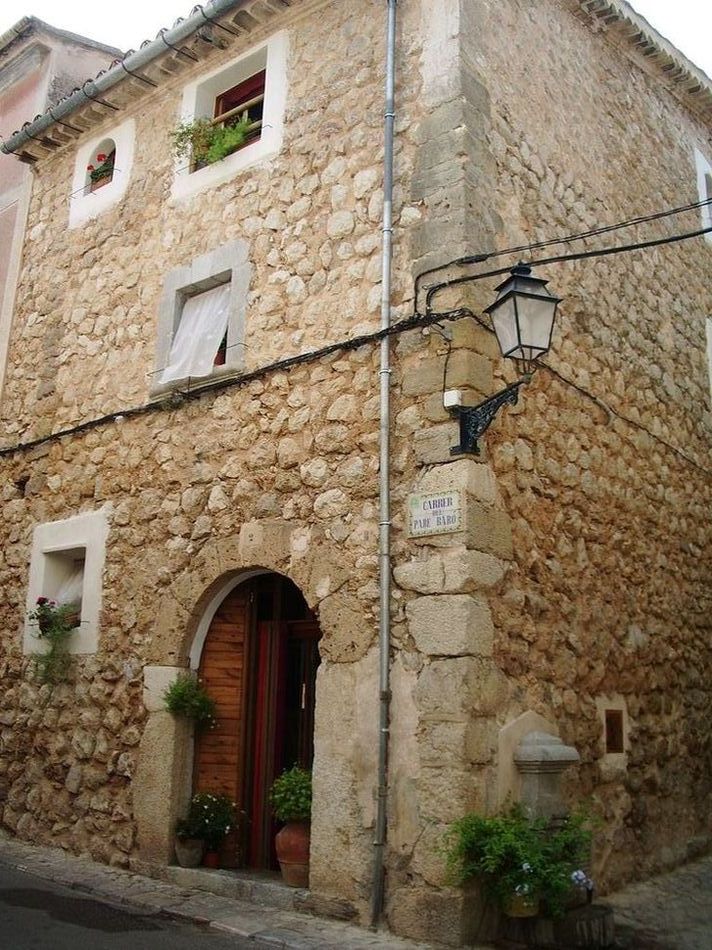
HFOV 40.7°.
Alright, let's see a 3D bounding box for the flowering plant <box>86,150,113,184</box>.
[{"bbox_3d":[-3.242,-3.927,12.336,0.440,0.500,0.270,-10,-18,38],"label":"flowering plant"}]

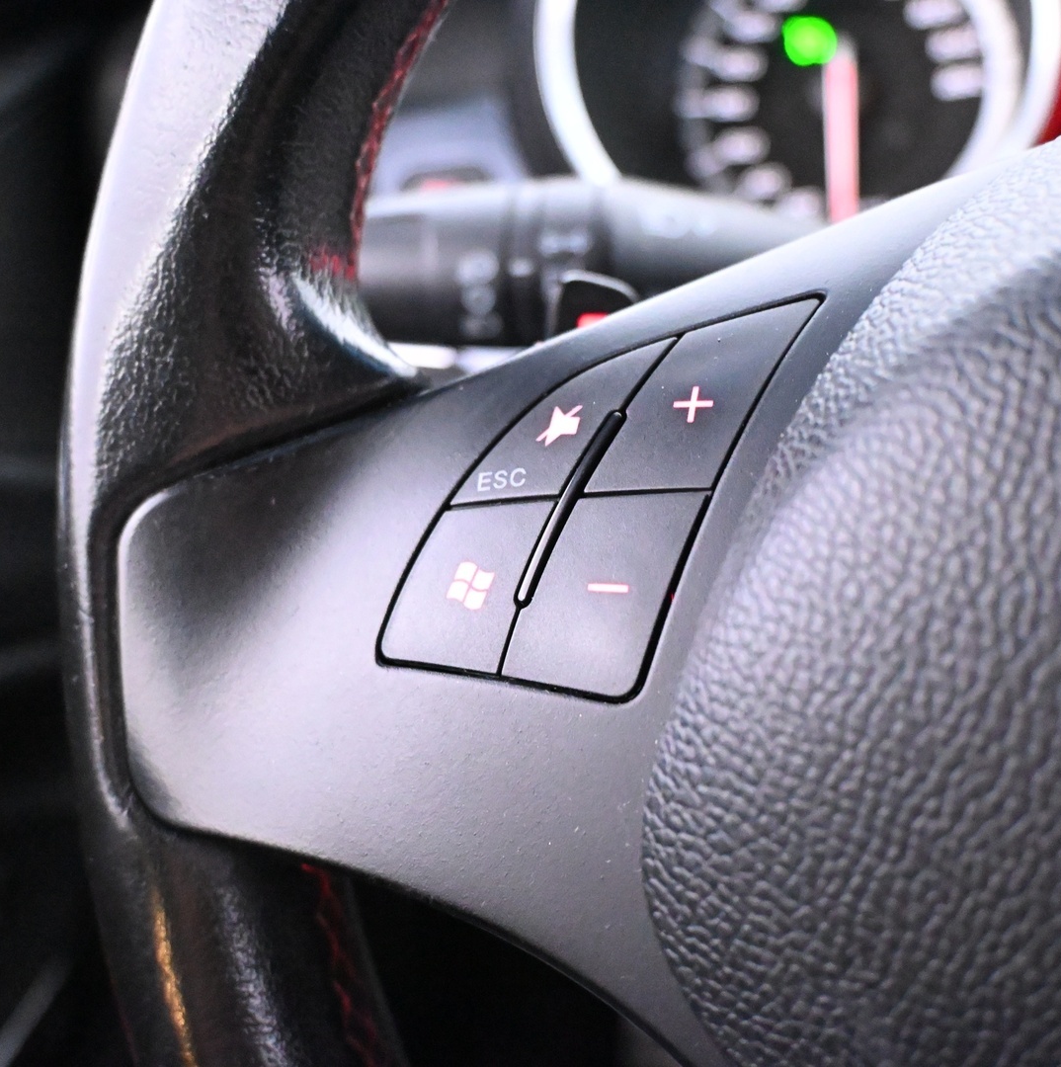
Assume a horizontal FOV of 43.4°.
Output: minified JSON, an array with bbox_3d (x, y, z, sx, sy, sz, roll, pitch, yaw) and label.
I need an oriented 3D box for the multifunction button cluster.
[{"bbox_3d":[0.009,-0.004,0.169,0.051,0.051,0.014,2,-13,15],"label":"multifunction button cluster"}]

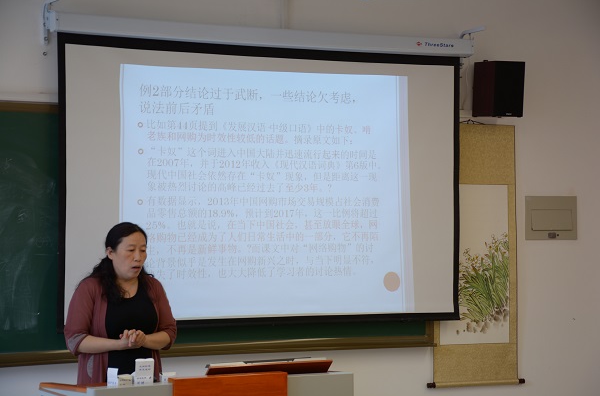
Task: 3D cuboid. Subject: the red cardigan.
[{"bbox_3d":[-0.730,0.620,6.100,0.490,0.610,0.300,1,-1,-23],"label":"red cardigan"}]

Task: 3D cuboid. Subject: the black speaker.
[{"bbox_3d":[1.072,-0.581,8.080,0.182,0.291,0.237,0,3,-19],"label":"black speaker"}]

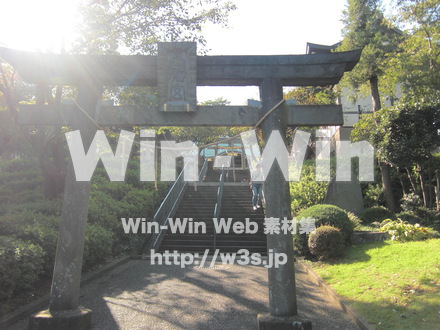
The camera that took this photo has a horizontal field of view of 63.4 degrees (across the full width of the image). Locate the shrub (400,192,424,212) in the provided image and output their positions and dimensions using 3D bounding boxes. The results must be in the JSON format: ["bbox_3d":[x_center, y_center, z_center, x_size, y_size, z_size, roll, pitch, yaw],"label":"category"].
[{"bbox_3d":[6.773,1.338,12.600,0.790,0.720,0.750,0,-5,0],"label":"shrub"}]

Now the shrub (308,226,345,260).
[{"bbox_3d":[2.603,1.919,8.700,0.880,0.830,0.860,0,-6,0],"label":"shrub"}]

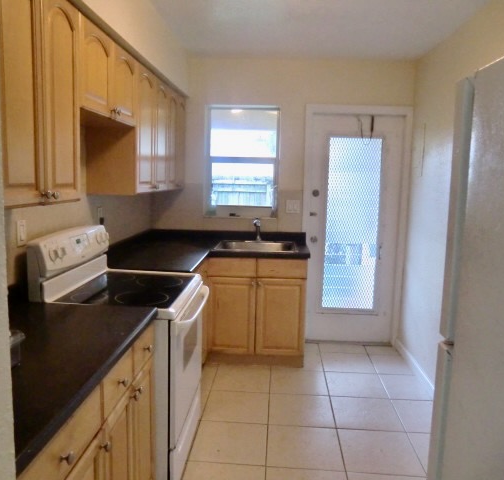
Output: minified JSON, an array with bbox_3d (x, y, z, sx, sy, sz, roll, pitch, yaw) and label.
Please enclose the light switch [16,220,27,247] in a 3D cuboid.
[{"bbox_3d":[-1.044,-0.027,2.026,0.015,0.117,0.076,2,8,4],"label":"light switch"}]

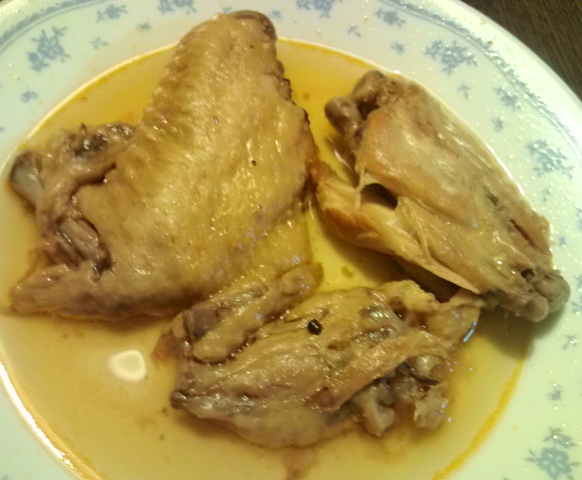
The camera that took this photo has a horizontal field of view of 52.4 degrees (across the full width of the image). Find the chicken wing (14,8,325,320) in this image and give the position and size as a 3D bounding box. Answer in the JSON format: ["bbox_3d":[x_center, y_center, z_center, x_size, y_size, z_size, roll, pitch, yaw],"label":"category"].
[{"bbox_3d":[-0.040,-0.032,0.195,0.093,0.036,0.112,-7,65,-13],"label":"chicken wing"}]

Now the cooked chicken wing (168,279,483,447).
[{"bbox_3d":[0.014,0.033,0.173,0.095,0.030,0.046,-3,64,-11],"label":"cooked chicken wing"}]

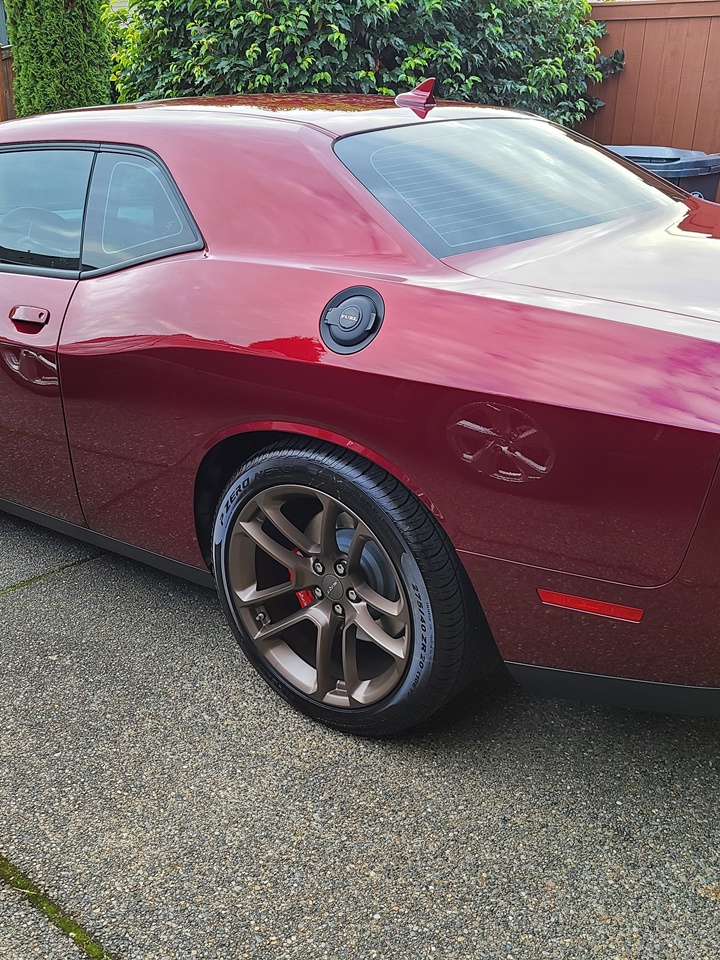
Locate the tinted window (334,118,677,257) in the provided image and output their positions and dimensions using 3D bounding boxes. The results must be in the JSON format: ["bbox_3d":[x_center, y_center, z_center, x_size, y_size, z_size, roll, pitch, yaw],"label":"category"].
[{"bbox_3d":[0.411,-0.825,2.565,0.490,0.090,1.320,45,41,17],"label":"tinted window"}]

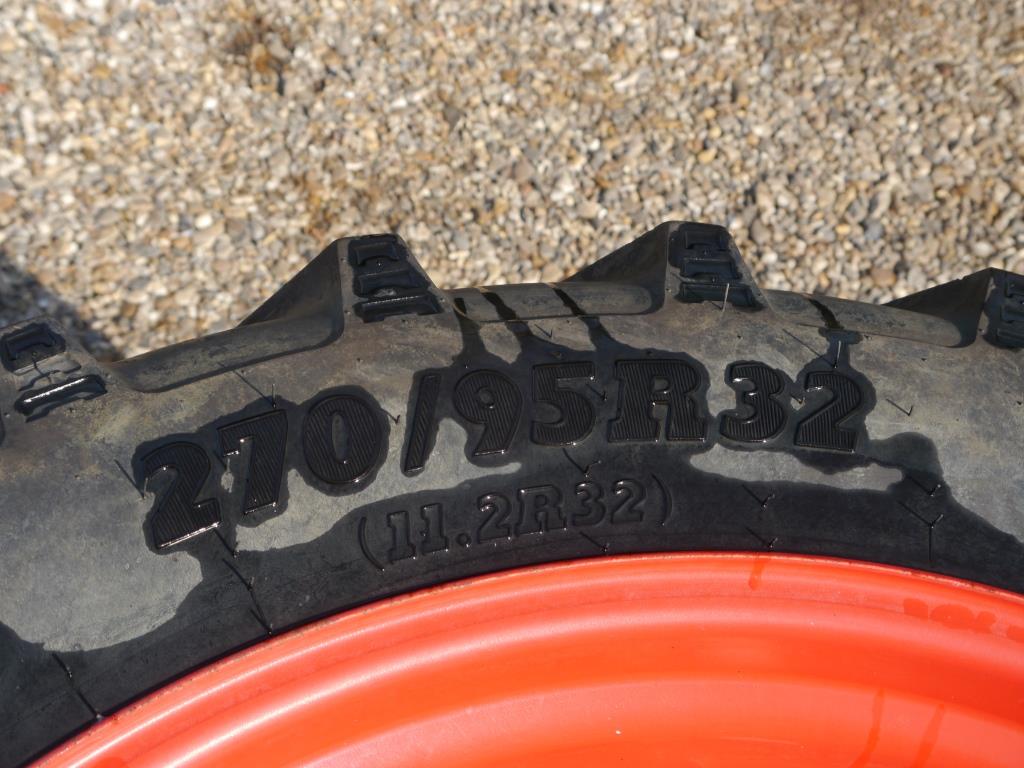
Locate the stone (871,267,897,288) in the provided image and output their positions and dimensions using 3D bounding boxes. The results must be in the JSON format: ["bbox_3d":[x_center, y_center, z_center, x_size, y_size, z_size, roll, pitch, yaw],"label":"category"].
[{"bbox_3d":[0.580,-0.166,2.216,0.041,0.026,0.040,27,56,11],"label":"stone"}]

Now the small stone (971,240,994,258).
[{"bbox_3d":[0.754,-0.216,2.276,0.038,0.024,0.036,31,56,13],"label":"small stone"}]

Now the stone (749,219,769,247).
[{"bbox_3d":[0.391,-0.239,2.240,0.031,0.025,0.050,21,55,7],"label":"stone"}]

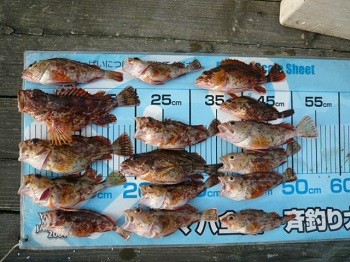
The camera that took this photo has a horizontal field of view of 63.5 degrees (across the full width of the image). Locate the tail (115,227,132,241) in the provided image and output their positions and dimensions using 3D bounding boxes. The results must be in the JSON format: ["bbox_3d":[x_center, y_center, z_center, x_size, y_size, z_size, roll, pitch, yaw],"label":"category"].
[{"bbox_3d":[-0.095,0.184,0.509,0.034,0.010,0.013,35,85,-3],"label":"tail"}]

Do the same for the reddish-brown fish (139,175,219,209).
[{"bbox_3d":[0.013,0.114,0.514,0.156,0.026,0.052,-11,89,-5],"label":"reddish-brown fish"}]

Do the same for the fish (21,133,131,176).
[{"bbox_3d":[-0.173,0.041,0.496,0.195,0.037,0.070,-4,89,-5],"label":"fish"}]

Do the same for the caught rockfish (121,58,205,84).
[{"bbox_3d":[-0.020,-0.109,0.517,0.148,0.028,0.048,0,89,-5],"label":"caught rockfish"}]

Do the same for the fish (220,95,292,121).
[{"bbox_3d":[0.155,-0.042,0.532,0.143,0.027,0.044,6,88,-5],"label":"fish"}]

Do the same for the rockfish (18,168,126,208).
[{"bbox_3d":[-0.177,0.099,0.493,0.185,0.034,0.064,-6,88,-5],"label":"rockfish"}]

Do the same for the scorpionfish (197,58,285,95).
[{"bbox_3d":[0.123,-0.101,0.528,0.173,0.032,0.070,-6,89,-5],"label":"scorpionfish"}]

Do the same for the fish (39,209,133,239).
[{"bbox_3d":[-0.152,0.167,0.495,0.156,0.030,0.048,10,87,-5],"label":"fish"}]

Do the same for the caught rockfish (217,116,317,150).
[{"bbox_3d":[0.176,0.004,0.529,0.194,0.033,0.063,-1,88,-5],"label":"caught rockfish"}]

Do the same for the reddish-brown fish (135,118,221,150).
[{"bbox_3d":[0.007,0.003,0.516,0.157,0.031,0.059,-1,89,-5],"label":"reddish-brown fish"}]

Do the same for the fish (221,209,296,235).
[{"bbox_3d":[0.156,0.168,0.527,0.145,0.027,0.048,-3,89,-5],"label":"fish"}]

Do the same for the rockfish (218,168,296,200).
[{"bbox_3d":[0.157,0.097,0.528,0.147,0.029,0.052,-8,89,-5],"label":"rockfish"}]

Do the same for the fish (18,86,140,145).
[{"bbox_3d":[-0.164,-0.029,0.496,0.209,0.040,0.103,-4,88,-5],"label":"fish"}]

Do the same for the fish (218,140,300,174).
[{"bbox_3d":[0.160,0.053,0.529,0.160,0.029,0.050,-9,90,-5],"label":"fish"}]

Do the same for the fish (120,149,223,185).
[{"bbox_3d":[-0.005,0.065,0.512,0.185,0.033,0.063,2,89,-5],"label":"fish"}]

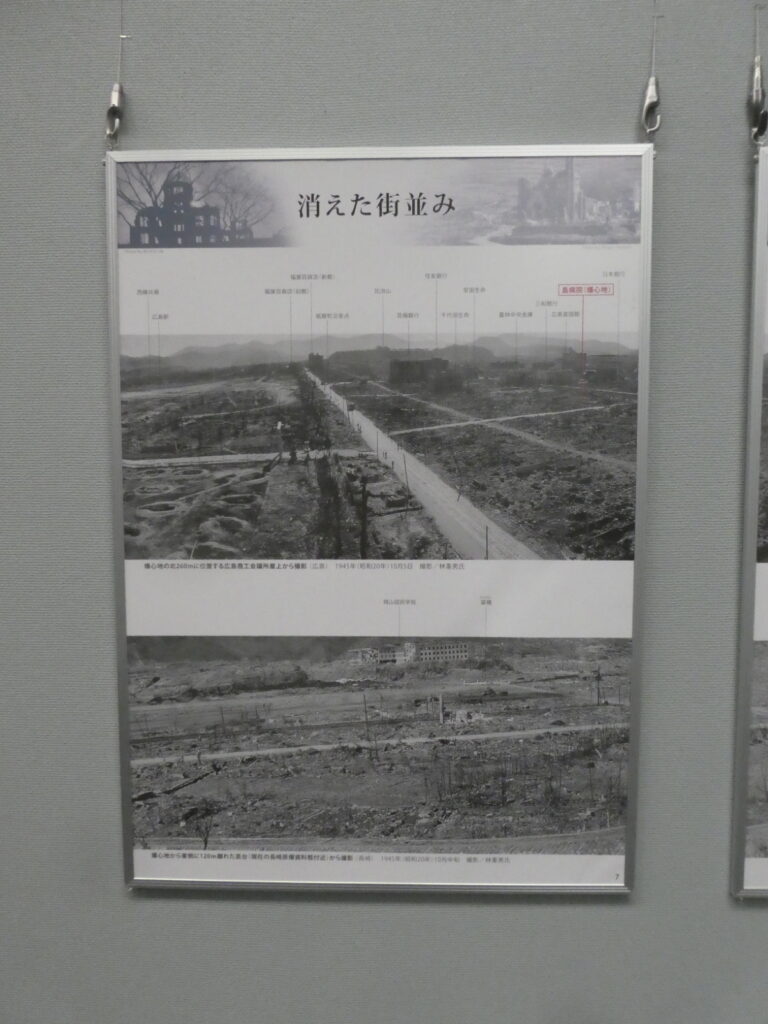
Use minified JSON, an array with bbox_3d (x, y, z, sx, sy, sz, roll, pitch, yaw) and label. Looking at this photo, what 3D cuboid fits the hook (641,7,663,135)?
[{"bbox_3d":[0.268,-0.441,0.711,0.020,0.122,0.015,0,3,2],"label":"hook"}]

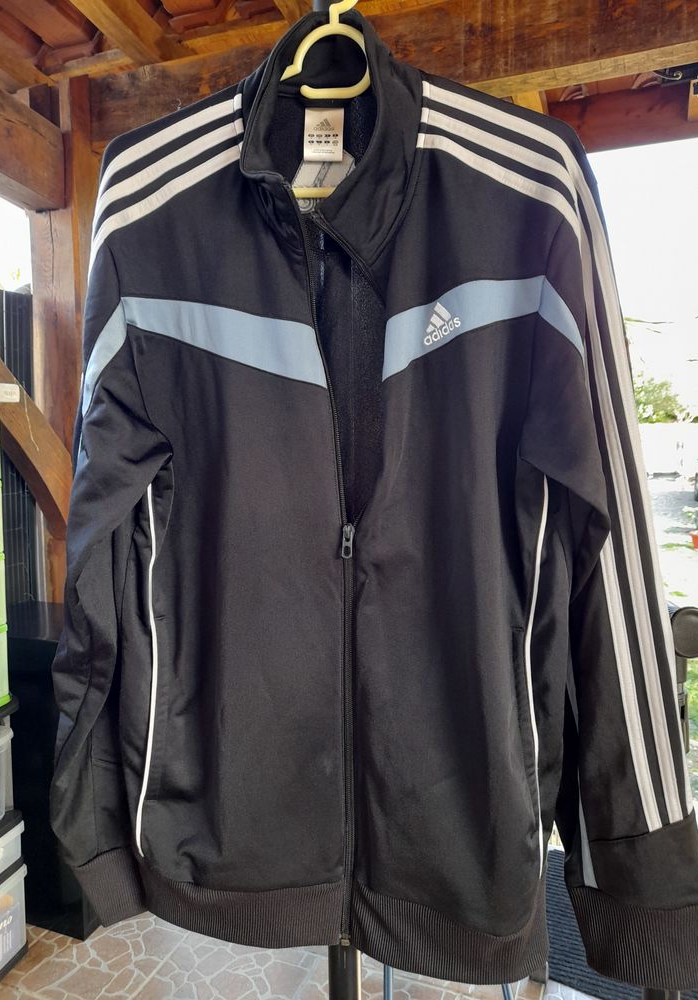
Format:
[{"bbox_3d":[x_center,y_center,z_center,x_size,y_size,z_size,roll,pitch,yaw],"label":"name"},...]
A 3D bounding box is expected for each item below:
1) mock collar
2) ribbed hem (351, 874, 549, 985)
[{"bbox_3d":[-0.017,-0.318,0.630,0.165,0.225,0.120,0,4,0],"label":"mock collar"},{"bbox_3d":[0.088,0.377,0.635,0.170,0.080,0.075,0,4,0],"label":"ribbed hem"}]

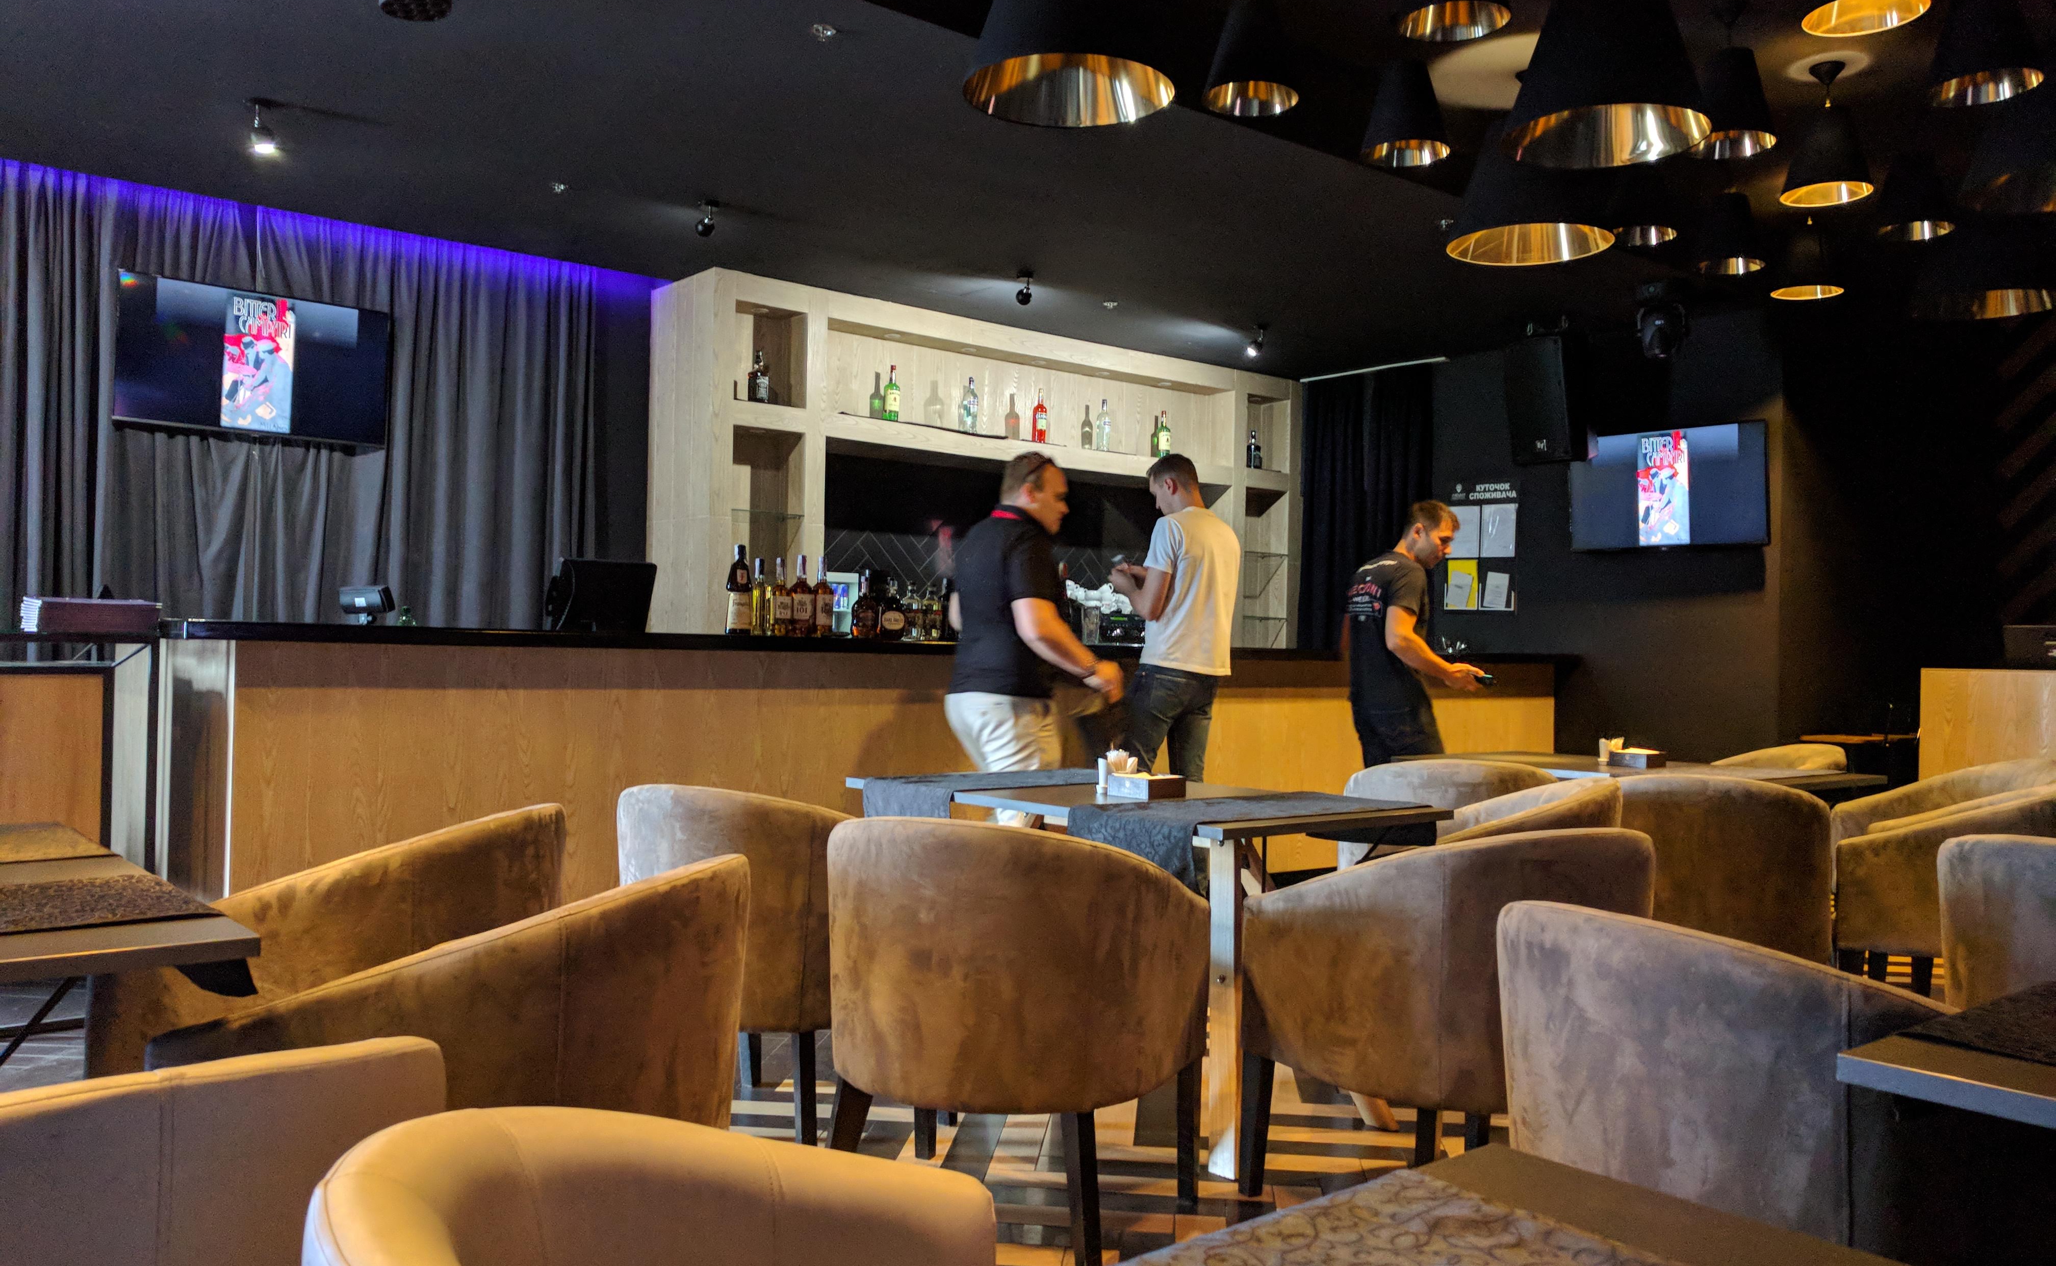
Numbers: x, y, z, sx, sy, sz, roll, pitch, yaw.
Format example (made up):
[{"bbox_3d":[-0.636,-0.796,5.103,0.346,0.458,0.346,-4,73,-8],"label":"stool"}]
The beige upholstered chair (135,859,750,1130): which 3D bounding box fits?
[{"bbox_3d":[-0.734,0.720,2.205,0.652,0.800,0.650,1,-1,9],"label":"beige upholstered chair"}]

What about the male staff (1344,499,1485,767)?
[{"bbox_3d":[1.537,0.340,6.197,0.480,1.765,0.480,2,-1,-32],"label":"male staff"}]

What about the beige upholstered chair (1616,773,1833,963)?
[{"bbox_3d":[1.915,0.798,4.426,0.650,0.800,0.652,0,-1,32],"label":"beige upholstered chair"}]

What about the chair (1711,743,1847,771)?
[{"bbox_3d":[2.787,0.846,5.986,0.630,0.790,0.630,1,-1,-5],"label":"chair"}]

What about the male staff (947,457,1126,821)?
[{"bbox_3d":[0.013,0.289,5.077,0.520,1.775,0.520,2,-1,-25],"label":"male staff"}]

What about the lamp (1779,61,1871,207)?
[{"bbox_3d":[2.748,-1.732,5.303,0.287,0.460,0.287,2,-1,-39],"label":"lamp"}]

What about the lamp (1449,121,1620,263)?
[{"bbox_3d":[1.776,-1.592,5.433,0.565,0.460,0.565,1,-1,0],"label":"lamp"}]

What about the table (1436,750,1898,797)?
[{"bbox_3d":[2.076,0.840,5.389,0.795,0.750,1.420,2,-1,-34],"label":"table"}]

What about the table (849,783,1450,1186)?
[{"bbox_3d":[0.253,0.790,4.031,0.800,0.750,1.470,2,-1,-39],"label":"table"}]

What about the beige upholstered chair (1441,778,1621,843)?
[{"bbox_3d":[1.281,0.791,4.313,0.606,0.811,0.684,1,-1,8],"label":"beige upholstered chair"}]

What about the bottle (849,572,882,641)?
[{"bbox_3d":[-0.621,-0.109,5.904,0.105,0.272,0.080,1,-1,-20],"label":"bottle"}]

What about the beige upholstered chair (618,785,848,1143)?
[{"bbox_3d":[-0.616,0.742,3.600,0.650,0.800,0.652,1,-1,28],"label":"beige upholstered chair"}]

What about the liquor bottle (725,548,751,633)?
[{"bbox_3d":[-1.082,-0.158,5.780,0.100,0.337,0.100,1,-1,0],"label":"liquor bottle"}]

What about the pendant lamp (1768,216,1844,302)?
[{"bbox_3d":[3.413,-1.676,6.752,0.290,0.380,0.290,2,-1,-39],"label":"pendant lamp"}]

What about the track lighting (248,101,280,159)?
[{"bbox_3d":[-2.503,-1.644,5.050,0.090,0.185,0.100,2,-1,-30],"label":"track lighting"}]

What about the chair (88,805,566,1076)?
[{"bbox_3d":[-1.204,0.722,2.859,0.652,0.800,0.650,1,-1,8],"label":"chair"}]

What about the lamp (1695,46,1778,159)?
[{"bbox_3d":[2.078,-1.571,4.552,0.250,0.265,0.250,2,-1,-39],"label":"lamp"}]

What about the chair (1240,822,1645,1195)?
[{"bbox_3d":[0.862,0.767,3.064,0.630,0.790,0.630,1,-1,-25],"label":"chair"}]

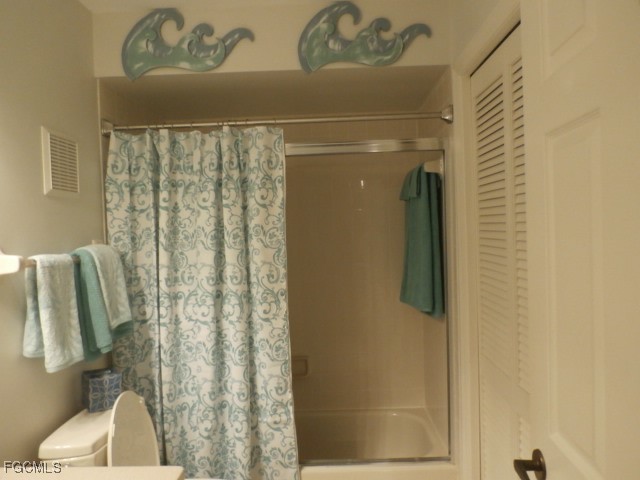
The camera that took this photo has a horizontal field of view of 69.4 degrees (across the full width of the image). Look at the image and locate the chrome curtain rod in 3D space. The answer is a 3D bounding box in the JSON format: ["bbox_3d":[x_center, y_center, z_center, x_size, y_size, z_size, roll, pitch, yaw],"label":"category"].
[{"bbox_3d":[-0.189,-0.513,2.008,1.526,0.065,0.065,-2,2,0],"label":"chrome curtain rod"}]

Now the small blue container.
[{"bbox_3d":[-0.829,0.569,1.762,0.114,0.125,0.114,-3,2,-38],"label":"small blue container"}]

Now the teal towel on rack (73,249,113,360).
[{"bbox_3d":[-0.850,0.237,1.734,0.140,0.420,0.165,-2,2,0],"label":"teal towel on rack"}]

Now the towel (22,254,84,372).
[{"bbox_3d":[-0.874,0.229,1.514,0.097,0.370,0.205,-2,2,0],"label":"towel"}]

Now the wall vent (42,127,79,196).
[{"bbox_3d":[-0.935,-0.274,1.688,0.023,0.235,0.213,-2,2,0],"label":"wall vent"}]

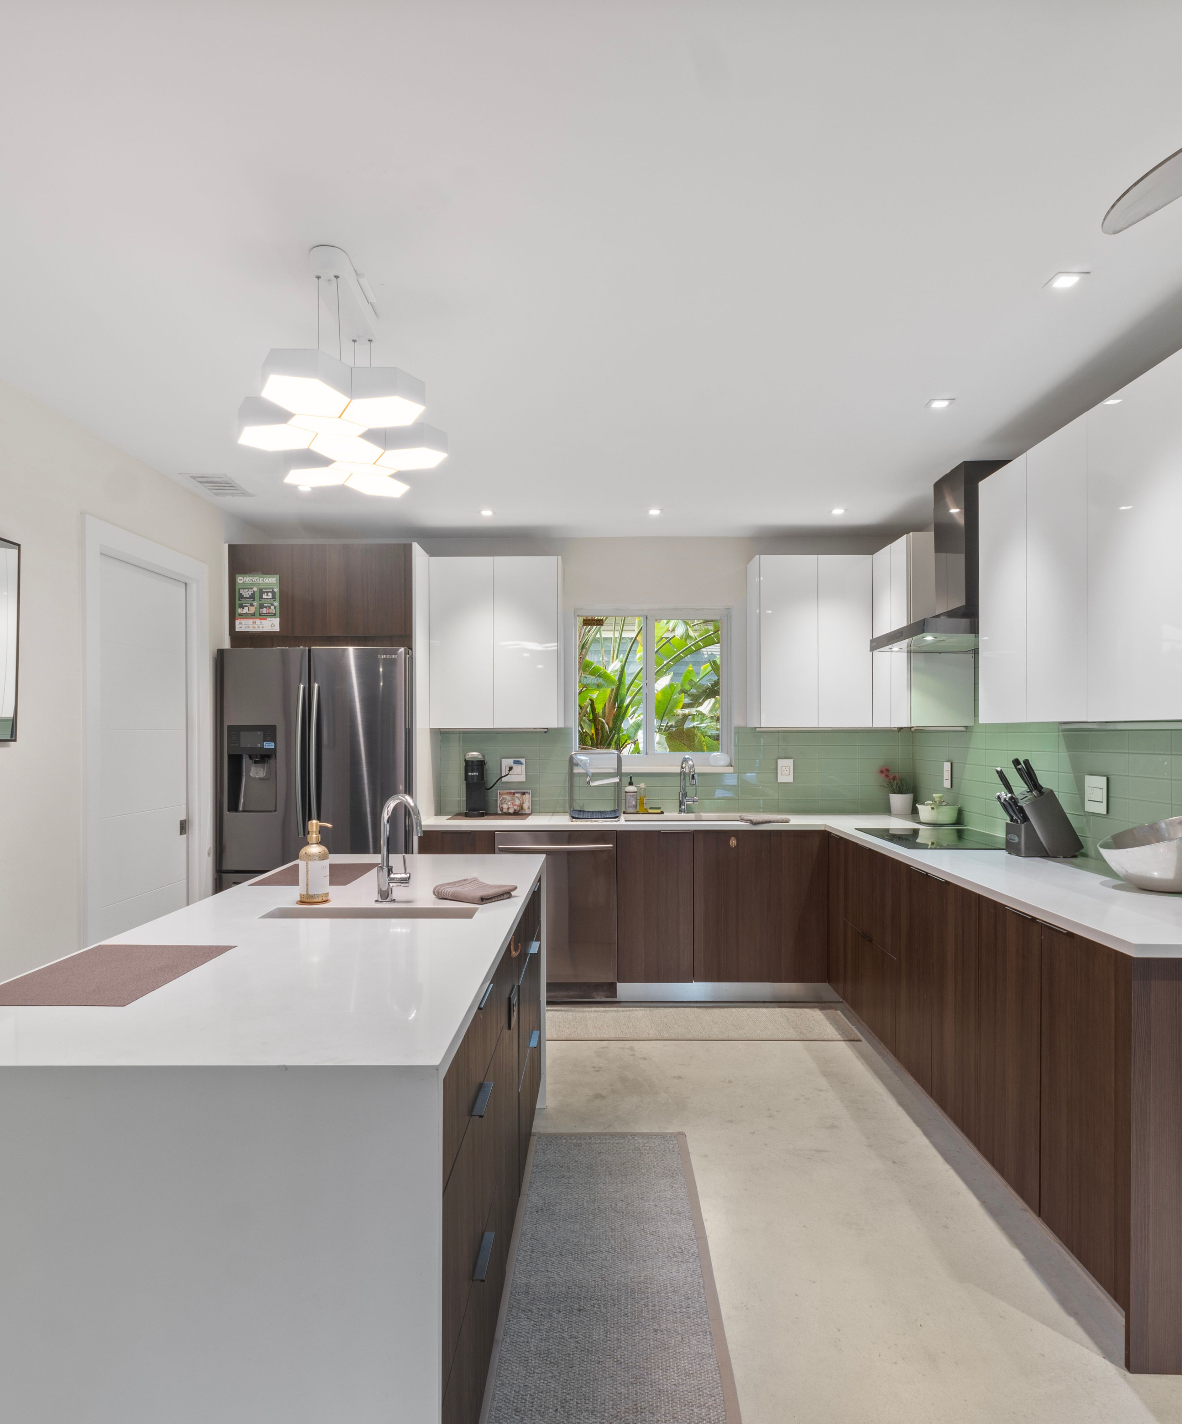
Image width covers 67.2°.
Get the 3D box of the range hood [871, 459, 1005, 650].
[{"bbox_3d":[1.580,-0.657,3.860,0.515,0.720,0.750,0,-1,1],"label":"range hood"}]

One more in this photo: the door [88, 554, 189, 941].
[{"bbox_3d":[-1.841,0.433,3.680,0.045,2.040,0.760,0,-1,1],"label":"door"}]

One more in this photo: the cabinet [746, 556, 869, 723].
[{"bbox_3d":[1.203,-0.368,4.911,0.600,0.922,0.342,0,-1,1],"label":"cabinet"}]

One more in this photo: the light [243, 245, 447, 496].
[{"bbox_3d":[-0.613,-0.851,2.220,0.520,0.420,0.920,0,-1,1],"label":"light"}]

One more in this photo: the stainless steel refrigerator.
[{"bbox_3d":[-1.335,0.587,4.600,0.900,1.780,0.780,0,-1,1],"label":"stainless steel refrigerator"}]

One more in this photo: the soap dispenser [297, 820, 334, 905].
[{"bbox_3d":[-0.734,0.396,2.370,0.094,0.215,0.082,0,-1,1],"label":"soap dispenser"}]

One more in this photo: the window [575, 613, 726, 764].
[{"bbox_3d":[0.339,-0.134,5.080,0.860,0.860,0.080,0,-1,1],"label":"window"}]

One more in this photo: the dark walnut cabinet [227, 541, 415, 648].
[{"bbox_3d":[-1.330,-0.563,4.758,0.926,0.526,0.671,0,-1,1],"label":"dark walnut cabinet"}]

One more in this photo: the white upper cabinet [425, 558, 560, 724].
[{"bbox_3d":[-0.515,-0.364,4.928,0.681,0.922,0.342,0,-1,1],"label":"white upper cabinet"}]

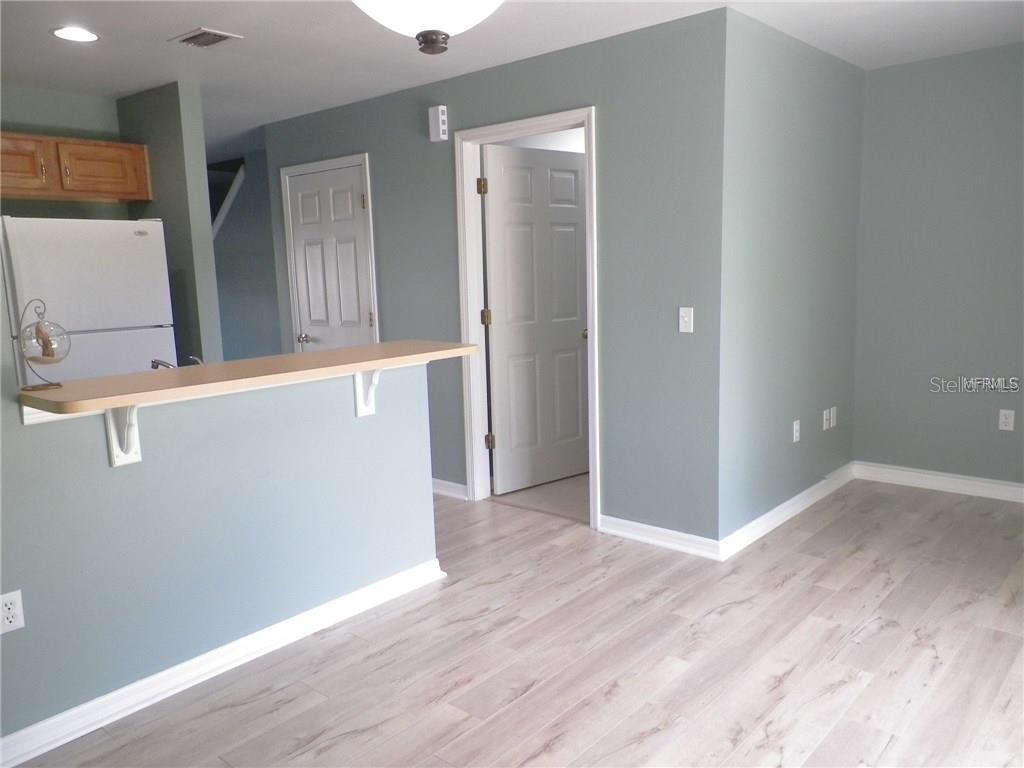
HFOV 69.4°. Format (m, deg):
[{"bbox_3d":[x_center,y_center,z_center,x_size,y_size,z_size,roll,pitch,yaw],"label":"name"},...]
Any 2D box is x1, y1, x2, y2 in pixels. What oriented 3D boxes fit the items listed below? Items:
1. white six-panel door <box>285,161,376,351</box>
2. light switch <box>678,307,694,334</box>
[{"bbox_3d":[-1.216,-0.408,5.105,0.815,2.035,0.045,6,12,39],"label":"white six-panel door"},{"bbox_3d":[0.803,-0.295,3.413,0.071,0.116,0.015,6,12,39],"label":"light switch"}]

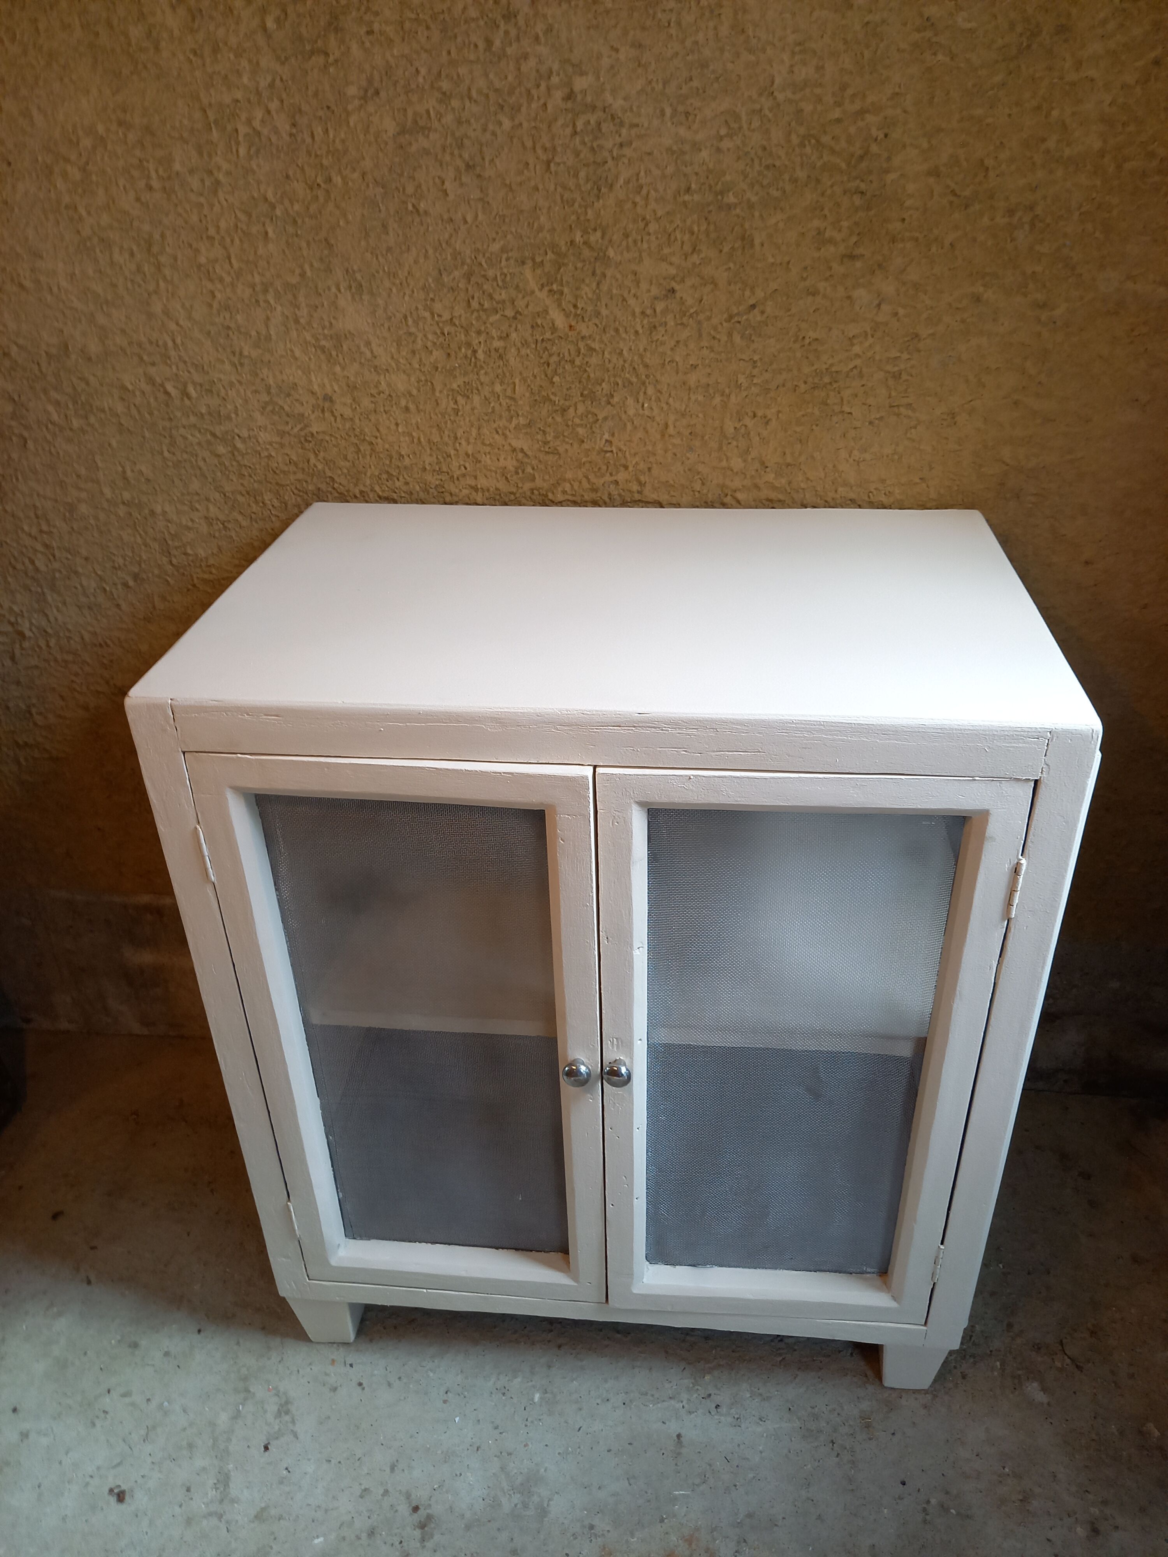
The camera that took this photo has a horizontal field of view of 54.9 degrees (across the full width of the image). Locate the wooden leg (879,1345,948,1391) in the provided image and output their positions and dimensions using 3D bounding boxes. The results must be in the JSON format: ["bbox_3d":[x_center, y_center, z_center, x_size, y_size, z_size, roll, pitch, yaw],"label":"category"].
[{"bbox_3d":[0.308,0.533,1.069,0.061,0.066,0.057,2,31,6],"label":"wooden leg"}]

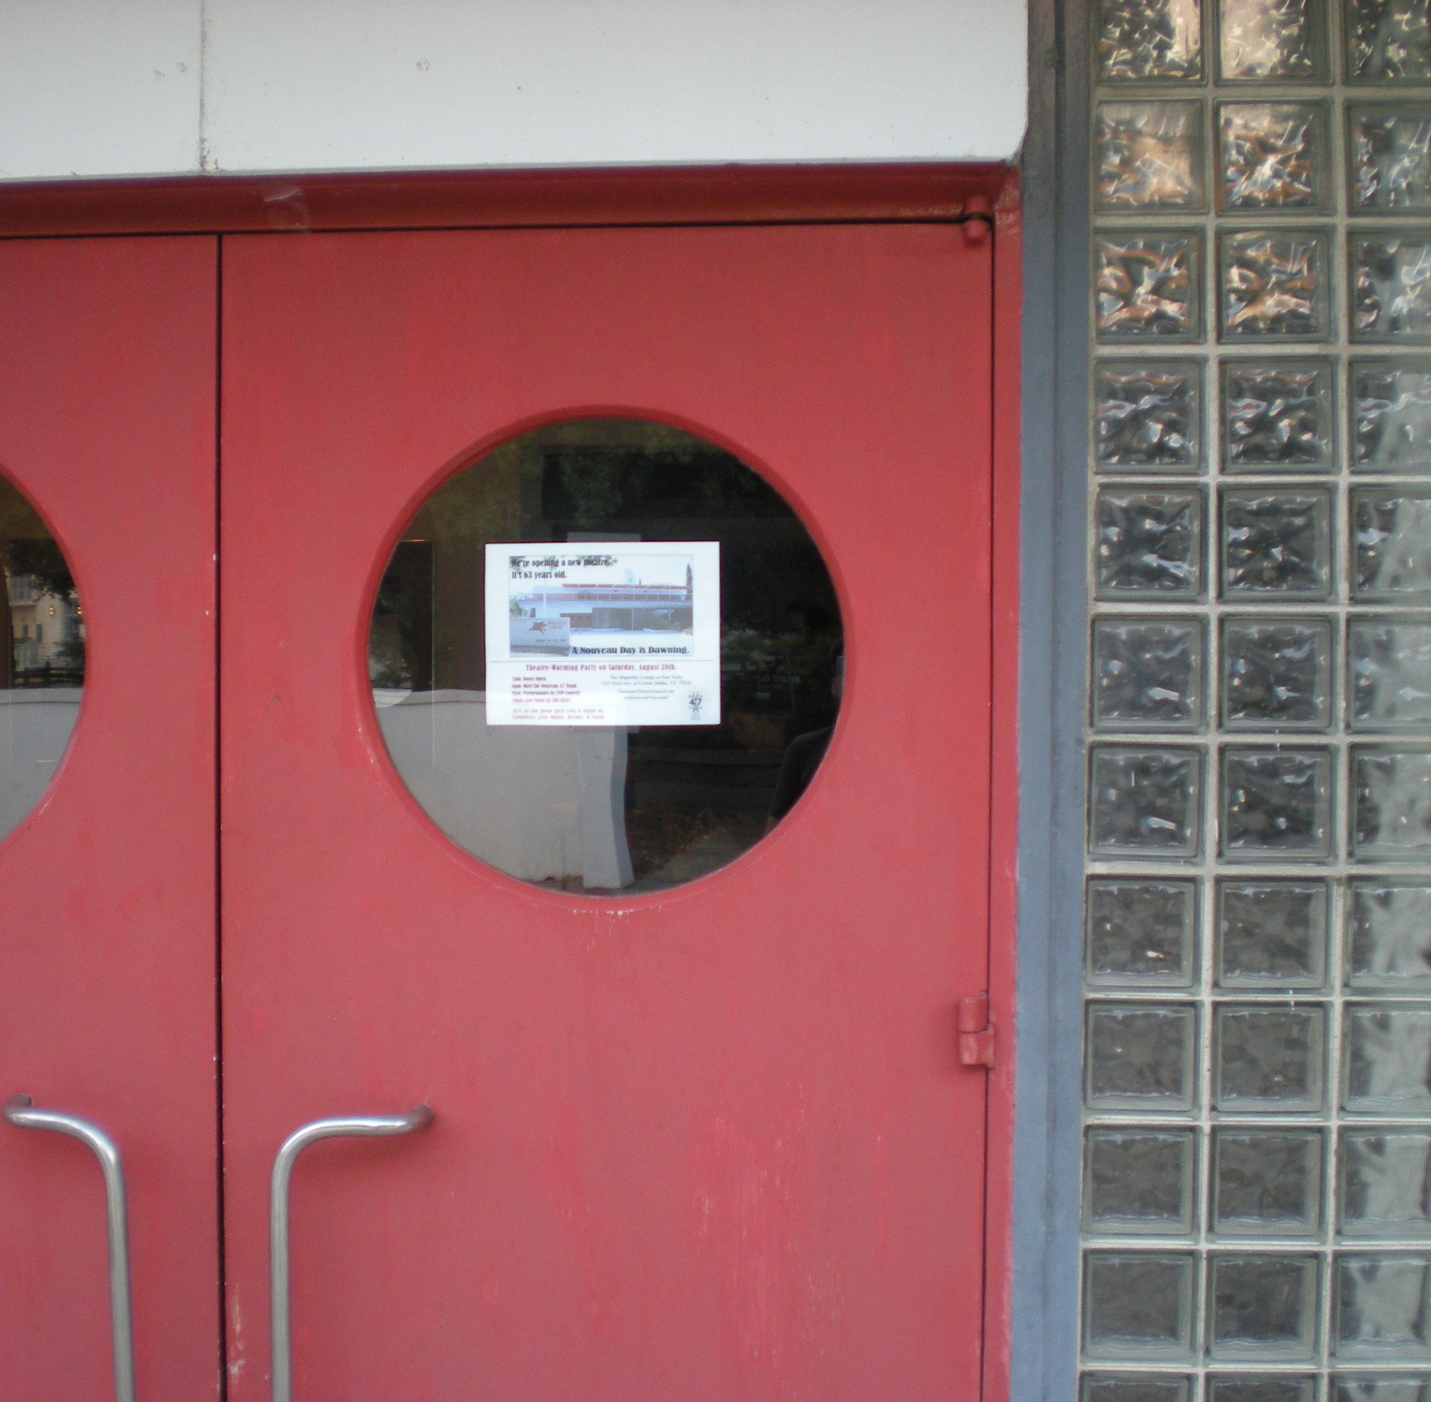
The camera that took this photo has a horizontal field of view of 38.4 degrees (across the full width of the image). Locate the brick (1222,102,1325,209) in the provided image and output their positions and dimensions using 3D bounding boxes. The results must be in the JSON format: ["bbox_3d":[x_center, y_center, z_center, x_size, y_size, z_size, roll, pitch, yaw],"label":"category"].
[{"bbox_3d":[0.652,-0.632,2.427,0.140,0.140,0.090,0,1,4],"label":"brick"}]

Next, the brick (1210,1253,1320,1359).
[{"bbox_3d":[0.648,0.709,2.453,0.140,0.140,0.090,0,1,4],"label":"brick"}]

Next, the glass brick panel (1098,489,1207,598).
[{"bbox_3d":[0.513,-0.185,2.444,0.140,0.140,0.090,0,1,4],"label":"glass brick panel"}]

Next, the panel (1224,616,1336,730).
[{"bbox_3d":[0.659,-0.034,2.428,0.140,0.140,0.085,0,1,3],"label":"panel"}]

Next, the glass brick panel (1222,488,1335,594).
[{"bbox_3d":[0.656,-0.184,2.425,0.140,0.140,0.085,0,1,3],"label":"glass brick panel"}]

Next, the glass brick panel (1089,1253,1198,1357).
[{"bbox_3d":[0.508,0.720,2.484,0.143,0.143,0.088,0,2,4],"label":"glass brick panel"}]

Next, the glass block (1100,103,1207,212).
[{"bbox_3d":[0.513,-0.635,2.436,0.140,0.140,0.090,0,1,4],"label":"glass block"}]

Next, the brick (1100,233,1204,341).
[{"bbox_3d":[0.515,-0.489,2.458,0.143,0.143,0.088,0,2,4],"label":"brick"}]

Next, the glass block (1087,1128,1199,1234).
[{"bbox_3d":[0.510,0.567,2.476,0.142,0.142,0.090,0,2,4],"label":"glass block"}]

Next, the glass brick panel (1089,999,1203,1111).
[{"bbox_3d":[0.512,0.422,2.477,0.143,0.143,0.088,0,2,4],"label":"glass brick panel"}]

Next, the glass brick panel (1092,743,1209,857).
[{"bbox_3d":[0.515,0.118,2.471,0.143,0.143,0.088,0,2,4],"label":"glass brick panel"}]

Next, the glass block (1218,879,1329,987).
[{"bbox_3d":[0.656,0.270,2.444,0.140,0.140,0.090,0,1,4],"label":"glass block"}]

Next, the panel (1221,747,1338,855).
[{"bbox_3d":[0.658,0.116,2.431,0.140,0.140,0.085,0,1,3],"label":"panel"}]

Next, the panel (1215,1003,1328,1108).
[{"bbox_3d":[0.654,0.414,2.447,0.140,0.140,0.090,0,1,4],"label":"panel"}]

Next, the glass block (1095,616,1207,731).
[{"bbox_3d":[0.516,-0.034,2.468,0.143,0.143,0.088,0,2,4],"label":"glass block"}]

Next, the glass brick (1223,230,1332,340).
[{"bbox_3d":[0.657,-0.486,2.433,0.142,0.142,0.090,0,2,4],"label":"glass brick"}]

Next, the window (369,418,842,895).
[{"bbox_3d":[-0.131,-0.053,2.431,0.565,0.565,0.045,0,1,3],"label":"window"}]

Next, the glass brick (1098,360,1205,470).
[{"bbox_3d":[0.516,-0.338,2.461,0.143,0.143,0.088,0,2,4],"label":"glass brick"}]

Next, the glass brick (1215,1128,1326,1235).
[{"bbox_3d":[0.653,0.562,2.450,0.140,0.140,0.090,0,1,4],"label":"glass brick"}]

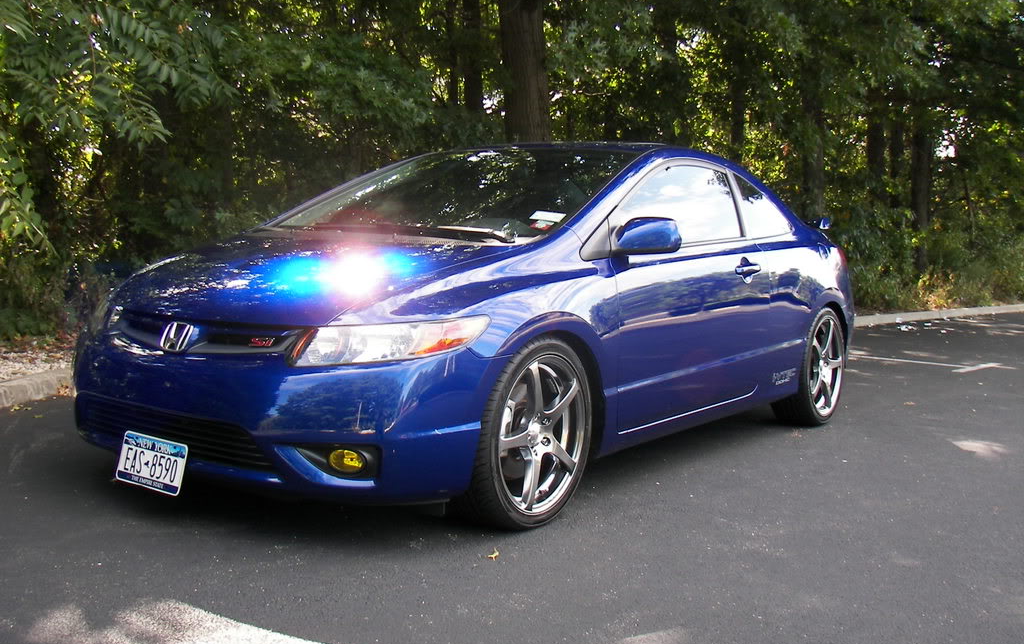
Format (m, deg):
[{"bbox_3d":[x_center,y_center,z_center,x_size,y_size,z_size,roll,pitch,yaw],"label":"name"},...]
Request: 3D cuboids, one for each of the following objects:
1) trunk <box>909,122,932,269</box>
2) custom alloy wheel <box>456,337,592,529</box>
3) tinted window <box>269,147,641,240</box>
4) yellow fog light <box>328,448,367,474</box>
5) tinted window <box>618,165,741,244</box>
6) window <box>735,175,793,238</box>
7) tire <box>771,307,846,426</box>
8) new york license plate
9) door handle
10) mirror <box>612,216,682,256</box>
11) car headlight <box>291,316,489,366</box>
[{"bbox_3d":[6.729,-2.112,17.500,0.330,2.800,0.330,-1,5,0],"label":"trunk"},{"bbox_3d":[0.022,0.347,3.514,0.220,0.635,0.635,5,6,34],"label":"custom alloy wheel"},{"bbox_3d":[-0.187,-0.586,4.377,1.360,0.120,0.980,5,28,34],"label":"tinted window"},{"bbox_3d":[-0.463,0.396,3.049,0.115,0.078,0.050,5,6,34],"label":"yellow fog light"},{"bbox_3d":[0.702,-0.493,4.455,0.070,0.390,1.300,-27,-12,33],"label":"tinted window"},{"bbox_3d":[1.216,-0.559,5.215,0.070,0.350,0.700,-26,-12,29],"label":"window"},{"bbox_3d":[1.566,0.223,5.665,0.220,0.635,0.635,5,6,34],"label":"tire"},{"bbox_3d":[-1.094,0.428,3.232,0.305,0.155,0.012,5,-6,34],"label":"new york license plate"},{"bbox_3d":[1.034,-0.228,4.710,0.050,0.105,0.230,5,6,34],"label":"door handle"},{"bbox_3d":[0.481,-0.305,3.767,0.240,0.140,0.150,5,6,34],"label":"mirror"},{"bbox_3d":[-0.364,0.057,3.131,0.400,0.165,0.490,5,6,34],"label":"car headlight"}]

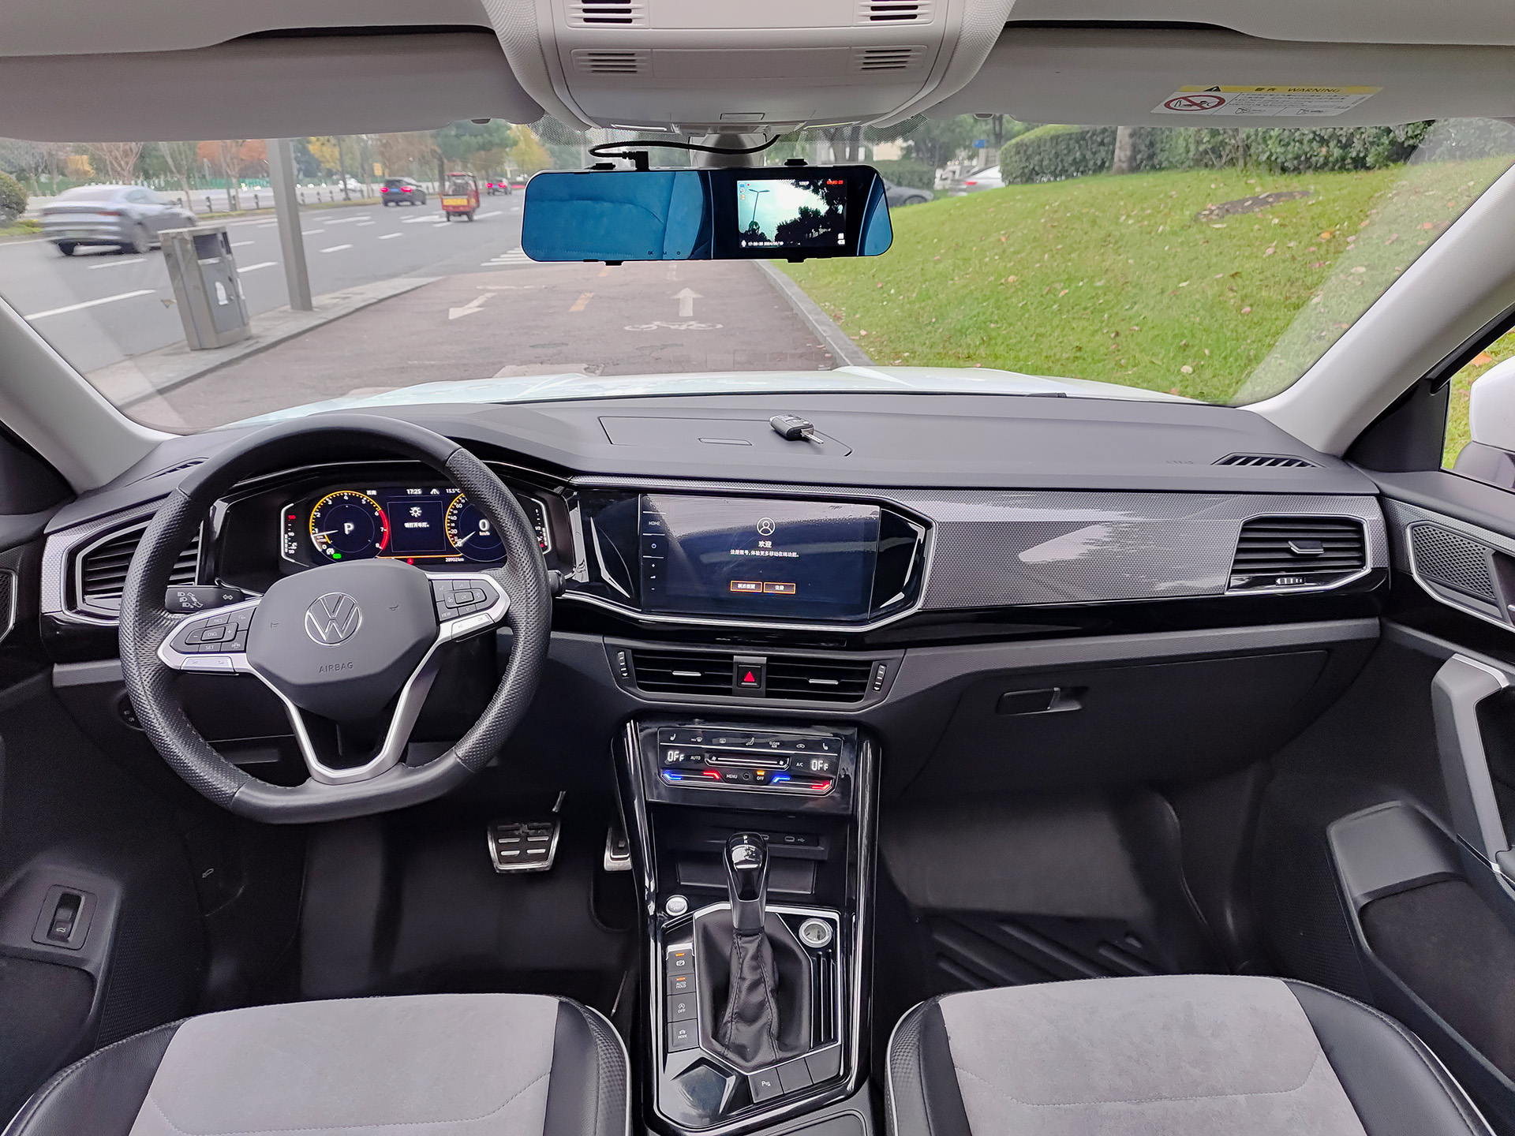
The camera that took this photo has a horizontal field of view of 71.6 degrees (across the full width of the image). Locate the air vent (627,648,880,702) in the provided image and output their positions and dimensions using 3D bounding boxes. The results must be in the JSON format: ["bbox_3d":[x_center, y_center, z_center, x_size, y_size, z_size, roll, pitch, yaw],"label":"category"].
[{"bbox_3d":[-0.002,0.108,1.082,0.254,0.045,0.040,2,6,8],"label":"air vent"}]

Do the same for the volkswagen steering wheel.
[{"bbox_3d":[-0.370,0.043,0.953,0.370,0.360,0.100,-8,-4,-4],"label":"volkswagen steering wheel"}]

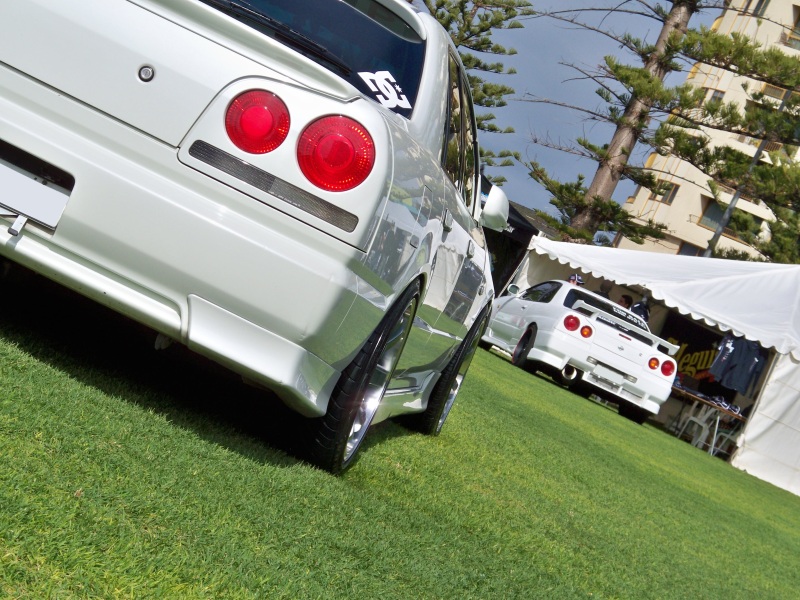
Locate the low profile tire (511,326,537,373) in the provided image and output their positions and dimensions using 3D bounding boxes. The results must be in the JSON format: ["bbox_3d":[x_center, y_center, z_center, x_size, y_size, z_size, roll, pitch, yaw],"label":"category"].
[{"bbox_3d":[1.661,0.626,29.924,0.260,0.650,0.650,25,1,-10],"label":"low profile tire"}]

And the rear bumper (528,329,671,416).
[{"bbox_3d":[2.497,0.845,29.345,1.740,0.460,0.680,25,1,-10],"label":"rear bumper"}]

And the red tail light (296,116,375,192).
[{"bbox_3d":[-0.147,-0.345,5.640,0.187,0.187,0.070,26,2,6],"label":"red tail light"}]

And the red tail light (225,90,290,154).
[{"bbox_3d":[-0.333,-0.419,5.620,0.155,0.155,0.070,26,2,6],"label":"red tail light"}]

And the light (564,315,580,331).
[{"bbox_3d":[2.104,0.280,29.120,0.195,0.195,0.070,25,1,-10],"label":"light"}]

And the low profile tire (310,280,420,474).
[{"bbox_3d":[-0.158,0.171,6.612,0.235,0.640,0.640,26,2,6],"label":"low profile tire"}]

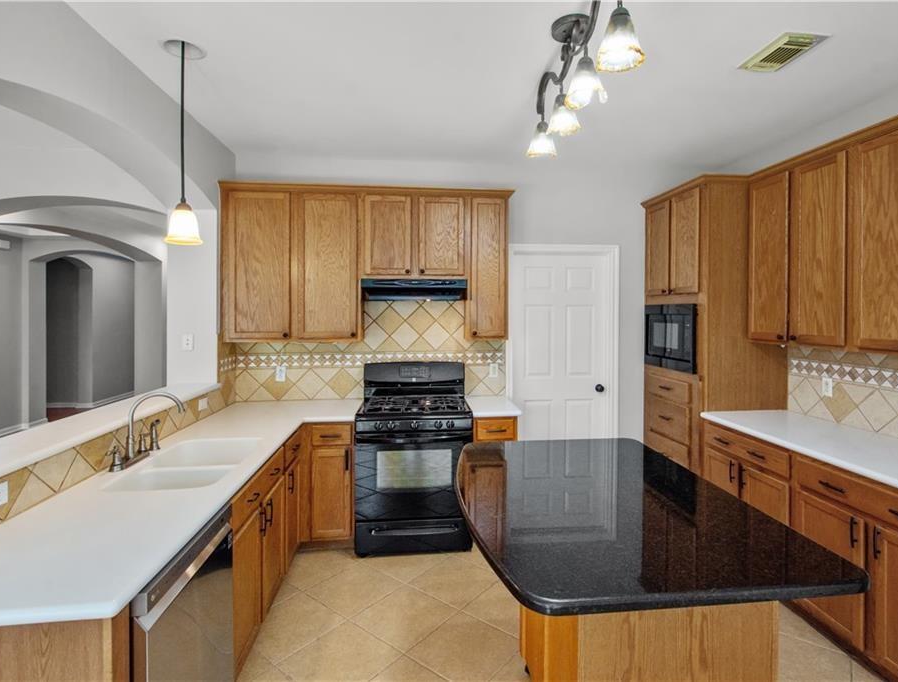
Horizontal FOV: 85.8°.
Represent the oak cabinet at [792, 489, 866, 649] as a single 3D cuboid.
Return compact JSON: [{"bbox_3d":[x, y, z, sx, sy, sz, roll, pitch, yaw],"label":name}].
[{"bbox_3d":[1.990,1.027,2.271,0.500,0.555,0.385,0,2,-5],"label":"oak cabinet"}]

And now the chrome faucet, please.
[{"bbox_3d":[-1.335,0.386,2.156,0.240,0.300,0.290,0,2,-5],"label":"chrome faucet"}]

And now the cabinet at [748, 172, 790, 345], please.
[{"bbox_3d":[2.113,-0.503,3.002,0.320,1.010,0.325,0,2,-5],"label":"cabinet"}]

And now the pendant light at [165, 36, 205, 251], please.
[{"bbox_3d":[-1.187,-0.883,2.171,0.178,0.875,0.178,0,2,-5],"label":"pendant light"}]

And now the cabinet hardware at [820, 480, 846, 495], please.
[{"bbox_3d":[1.740,0.663,2.195,0.030,0.014,0.135,0,2,-5],"label":"cabinet hardware"}]

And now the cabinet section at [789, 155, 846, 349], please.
[{"bbox_3d":[2.160,-0.482,2.654,0.321,1.008,0.344,0,3,-5],"label":"cabinet section"}]

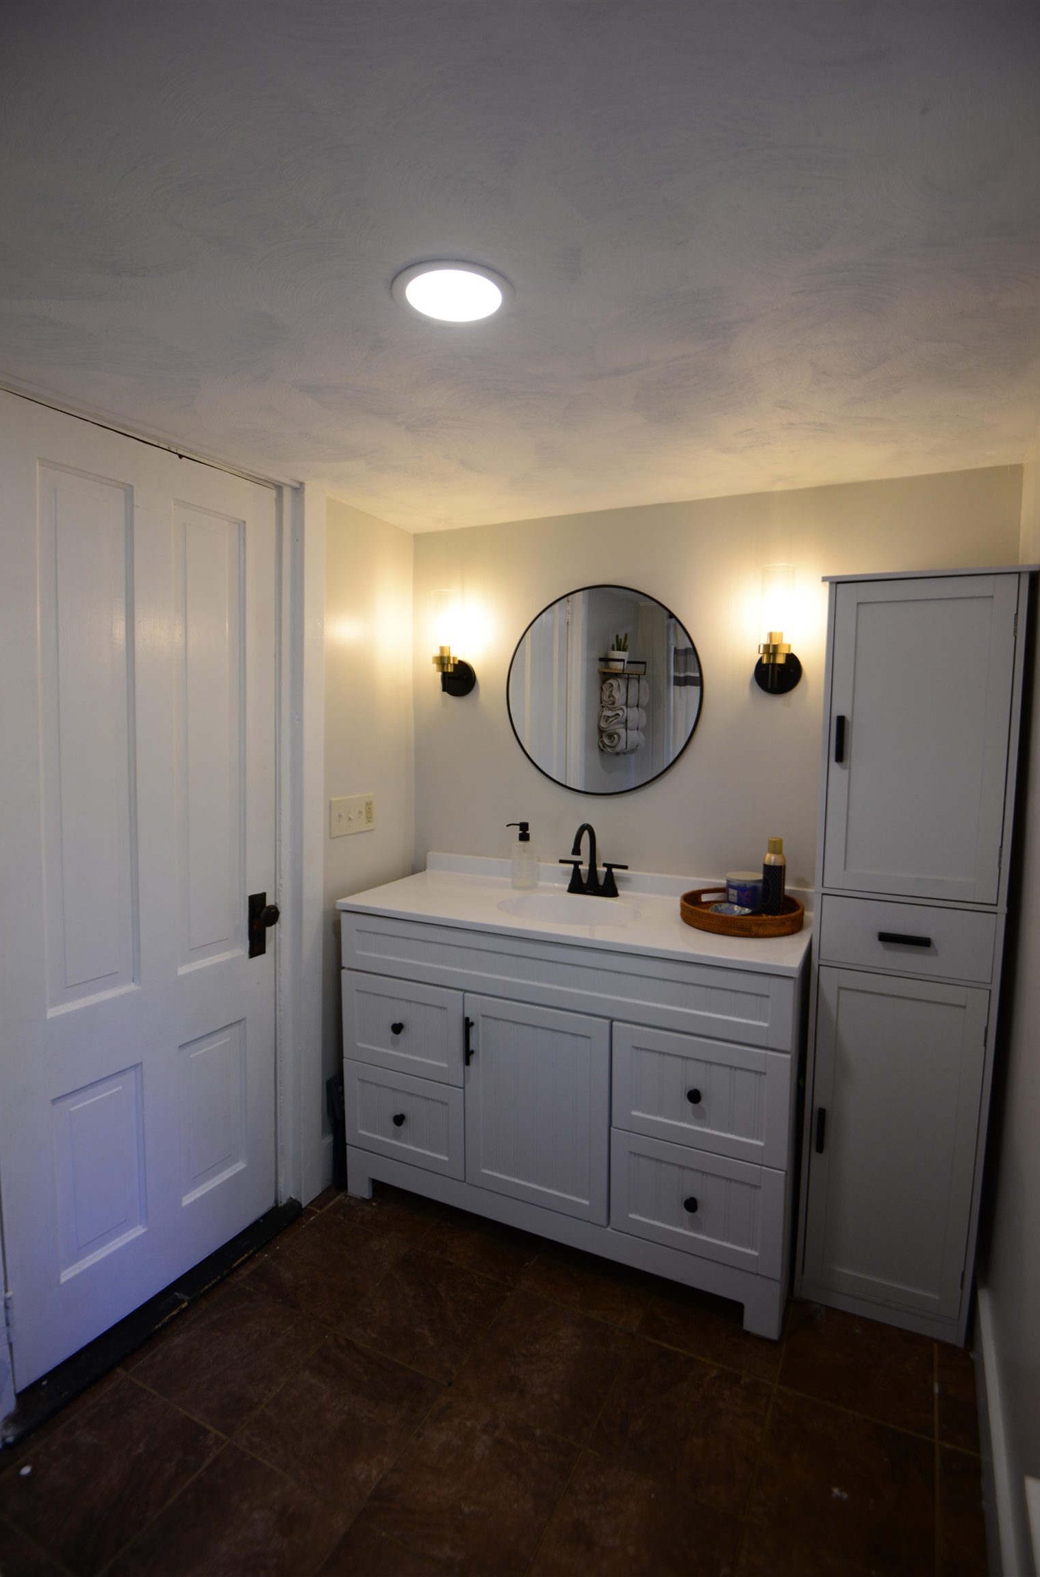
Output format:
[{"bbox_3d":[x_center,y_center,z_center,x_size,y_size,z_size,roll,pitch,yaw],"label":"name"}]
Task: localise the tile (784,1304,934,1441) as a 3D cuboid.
[{"bbox_3d":[0.742,1.278,1.666,0.305,0.012,0.300,3,6,26],"label":"tile"}]

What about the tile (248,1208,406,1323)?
[{"bbox_3d":[-0.499,1.239,1.926,0.305,0.012,0.303,3,6,26],"label":"tile"}]

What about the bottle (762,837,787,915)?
[{"bbox_3d":[0.688,0.235,2.015,0.057,0.205,0.057,3,6,25],"label":"bottle"}]

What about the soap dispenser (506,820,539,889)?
[{"bbox_3d":[0.009,0.209,2.334,0.094,0.205,0.078,1,6,4],"label":"soap dispenser"}]

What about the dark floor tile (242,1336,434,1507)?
[{"bbox_3d":[-0.354,1.280,1.522,0.305,0.012,0.303,3,6,26],"label":"dark floor tile"}]

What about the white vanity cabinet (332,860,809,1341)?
[{"bbox_3d":[0.141,0.768,2.118,1.223,0.863,0.530,3,5,24],"label":"white vanity cabinet"}]

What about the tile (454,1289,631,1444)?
[{"bbox_3d":[0.060,1.242,1.617,0.296,0.010,0.296,3,5,26],"label":"tile"}]

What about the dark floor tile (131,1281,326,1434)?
[{"bbox_3d":[-0.629,1.227,1.621,0.296,0.010,0.296,3,5,26],"label":"dark floor tile"}]

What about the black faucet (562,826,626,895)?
[{"bbox_3d":[0.195,0.219,2.184,0.218,0.207,0.182,3,5,24],"label":"black faucet"}]

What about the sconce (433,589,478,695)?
[{"bbox_3d":[-0.226,-0.468,2.407,0.124,0.330,0.155,3,5,24],"label":"sconce"}]

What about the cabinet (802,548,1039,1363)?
[{"bbox_3d":[0.920,0.388,1.820,0.400,1.734,0.320,3,6,23],"label":"cabinet"}]

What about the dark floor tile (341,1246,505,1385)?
[{"bbox_3d":[-0.217,1.226,1.748,0.296,0.010,0.296,3,5,26],"label":"dark floor tile"}]

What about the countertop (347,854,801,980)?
[{"bbox_3d":[0.144,0.318,2.093,1.244,0.084,0.496,3,6,25],"label":"countertop"}]

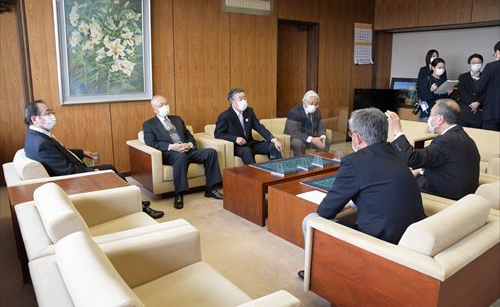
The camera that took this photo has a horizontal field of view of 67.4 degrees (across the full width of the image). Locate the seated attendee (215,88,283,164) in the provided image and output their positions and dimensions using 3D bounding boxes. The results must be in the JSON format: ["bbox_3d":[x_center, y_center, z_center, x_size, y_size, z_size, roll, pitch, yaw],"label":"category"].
[{"bbox_3d":[-0.057,-0.250,4.920,0.653,1.167,1.009,-8,15,-37],"label":"seated attendee"}]

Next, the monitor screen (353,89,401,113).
[{"bbox_3d":[2.131,-0.854,6.250,0.758,0.455,0.070,1,11,6],"label":"monitor screen"}]

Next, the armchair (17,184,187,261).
[{"bbox_3d":[-0.897,0.530,2.261,0.821,0.707,0.860,-8,14,-35],"label":"armchair"}]

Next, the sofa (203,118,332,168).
[{"bbox_3d":[0.263,-0.113,5.373,1.899,0.722,0.811,-8,14,-35],"label":"sofa"}]

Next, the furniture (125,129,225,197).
[{"bbox_3d":[-0.876,0.056,4.325,0.873,0.608,0.802,-8,14,-37],"label":"furniture"}]

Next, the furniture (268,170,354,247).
[{"bbox_3d":[0.892,0.407,3.182,1.431,0.369,0.578,-8,14,-37],"label":"furniture"}]

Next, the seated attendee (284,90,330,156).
[{"bbox_3d":[0.822,-0.342,5.487,0.593,1.137,0.969,-8,14,-35],"label":"seated attendee"}]

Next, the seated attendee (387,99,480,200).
[{"bbox_3d":[1.321,0.130,2.768,0.677,1.074,0.774,-8,14,-37],"label":"seated attendee"}]

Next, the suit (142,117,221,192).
[{"bbox_3d":[-0.745,-0.027,4.086,0.687,0.743,0.842,-8,14,-37],"label":"suit"}]

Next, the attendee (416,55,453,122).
[{"bbox_3d":[2.778,-0.602,5.688,0.494,1.612,0.415,-3,12,-16],"label":"attendee"}]

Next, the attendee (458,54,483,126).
[{"bbox_3d":[3.177,-0.632,5.449,0.500,1.577,0.320,6,12,27],"label":"attendee"}]

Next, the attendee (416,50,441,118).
[{"bbox_3d":[2.547,-0.663,5.454,0.460,1.630,0.320,1,11,6],"label":"attendee"}]

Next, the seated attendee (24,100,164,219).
[{"bbox_3d":[-1.429,0.073,3.391,1.068,1.127,0.613,-8,14,-35],"label":"seated attendee"}]

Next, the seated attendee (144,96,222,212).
[{"bbox_3d":[-0.807,-0.092,4.288,0.613,1.098,1.068,-8,14,-35],"label":"seated attendee"}]

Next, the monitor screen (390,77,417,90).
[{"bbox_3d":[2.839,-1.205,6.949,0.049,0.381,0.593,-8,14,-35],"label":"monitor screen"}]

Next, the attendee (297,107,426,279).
[{"bbox_3d":[0.651,0.317,2.222,0.613,1.177,0.910,-7,14,-32],"label":"attendee"}]

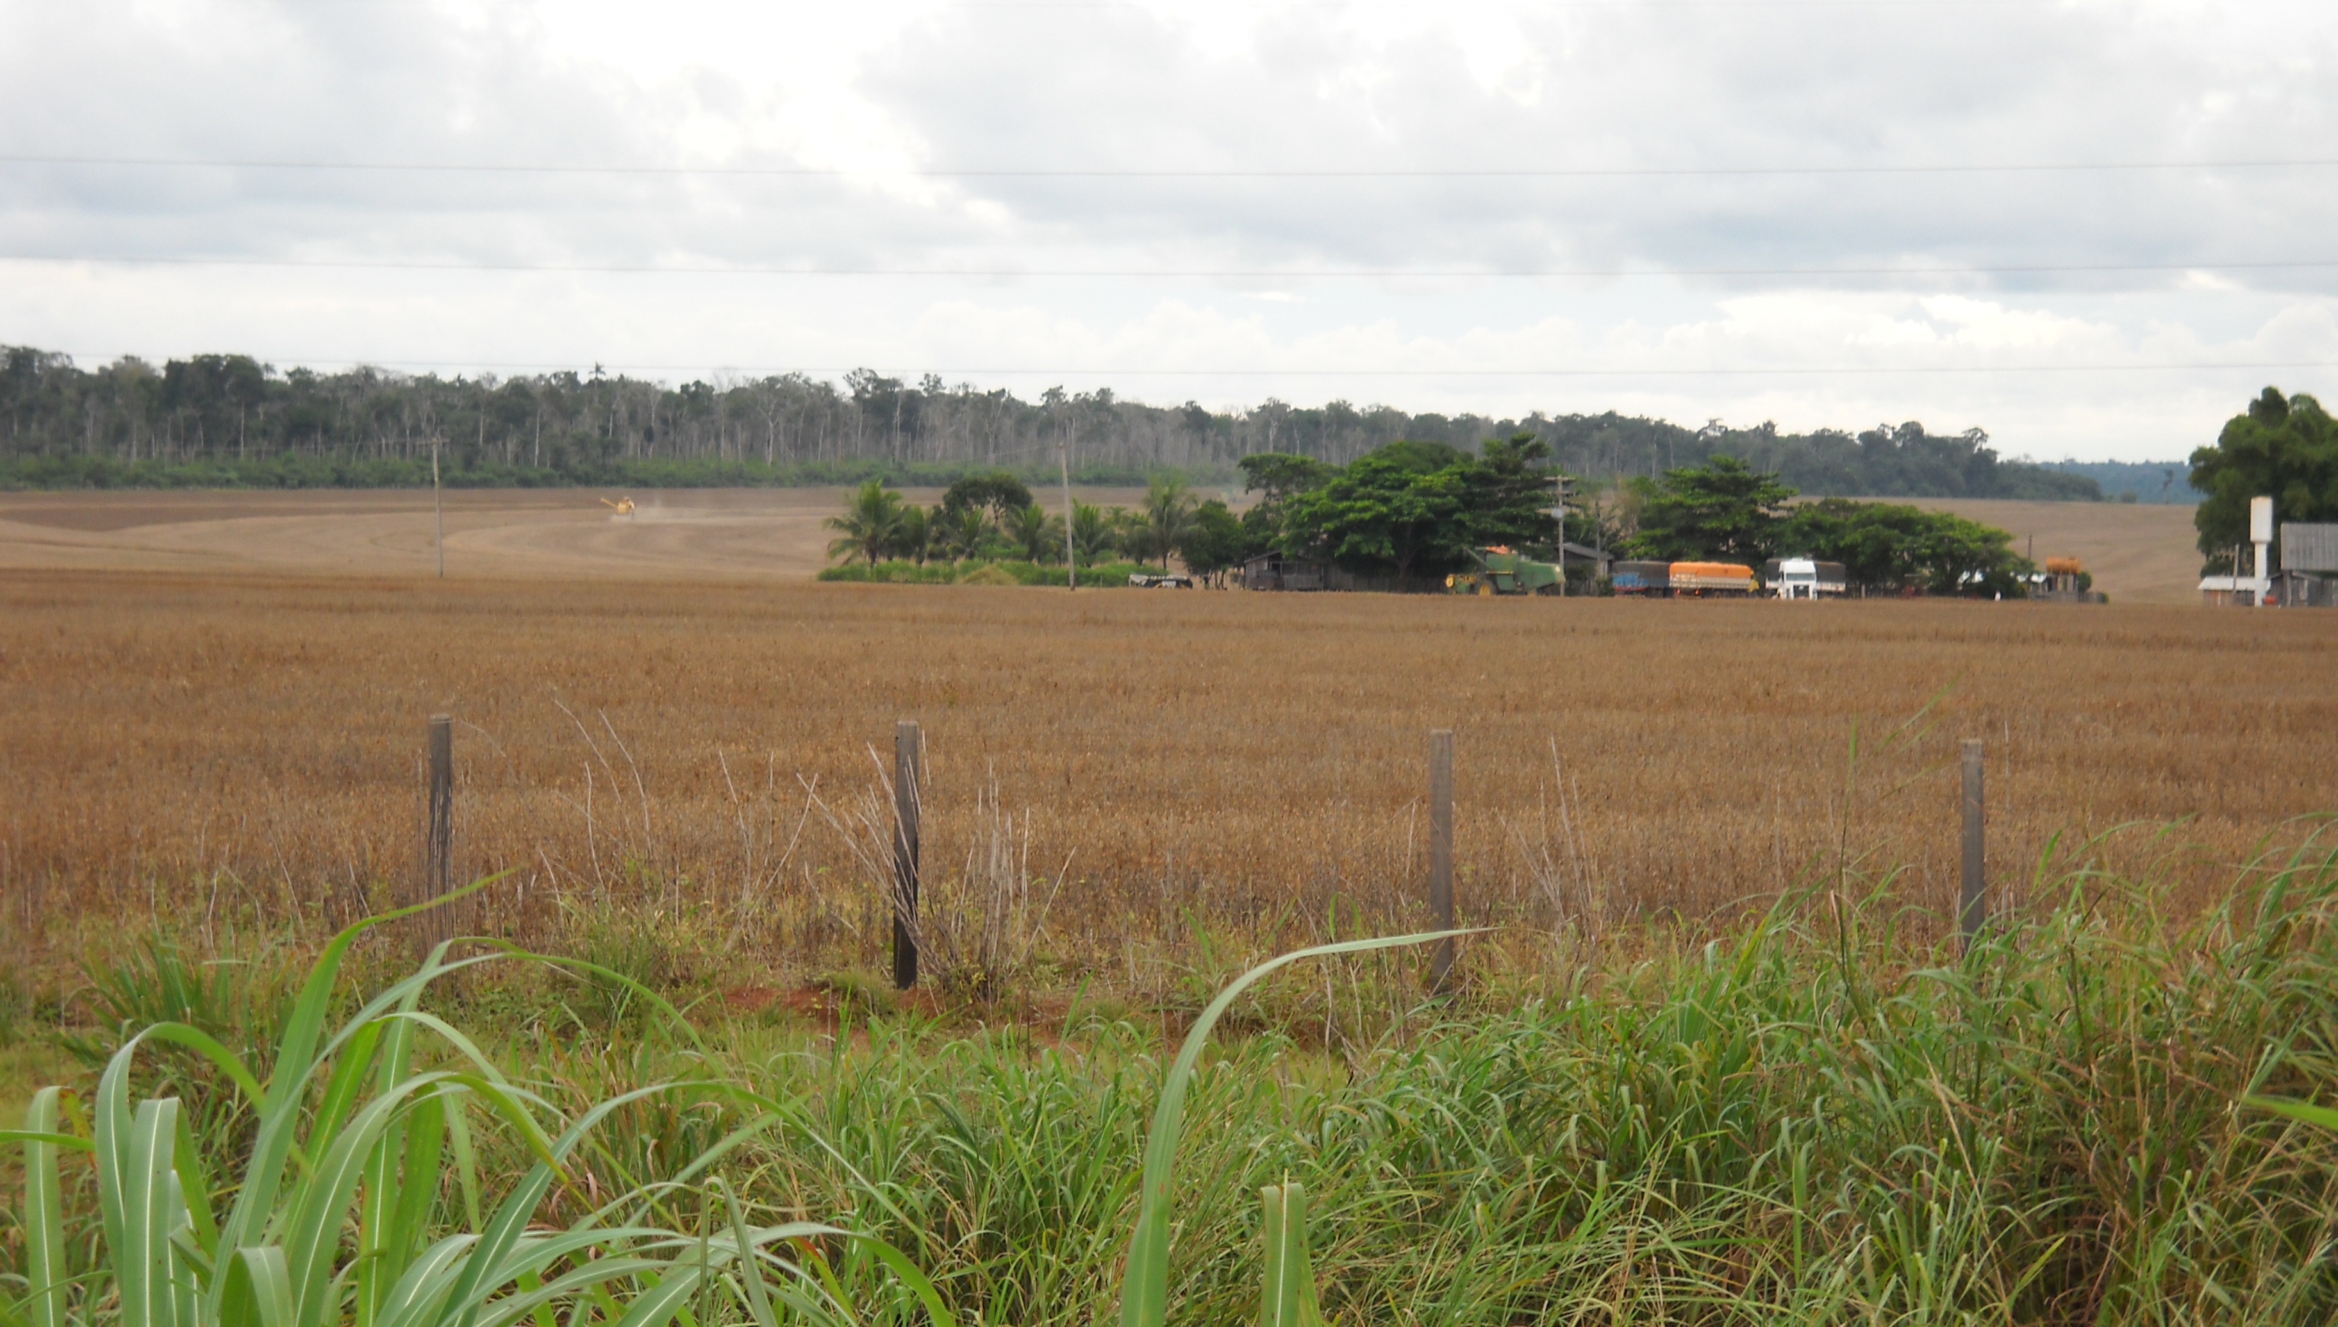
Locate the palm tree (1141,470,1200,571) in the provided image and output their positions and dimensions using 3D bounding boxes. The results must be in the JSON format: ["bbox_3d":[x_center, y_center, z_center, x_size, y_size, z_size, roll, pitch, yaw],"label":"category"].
[{"bbox_3d":[0.070,-10.310,490.000,4.500,7.360,4.500,0,1,0],"label":"palm tree"}]

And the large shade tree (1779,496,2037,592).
[{"bbox_3d":[53.680,-8.310,487.000,17.500,7.450,13.500,0,1,0],"label":"large shade tree"}]

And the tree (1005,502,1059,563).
[{"bbox_3d":[-9.970,-9.370,490.000,4.200,4.950,4.200,0,1,0],"label":"tree"}]

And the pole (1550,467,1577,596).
[{"bbox_3d":[27.680,-8.890,468.000,1.900,9.200,0.500,0,1,0],"label":"pole"}]

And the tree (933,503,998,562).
[{"bbox_3d":[-14.920,-9.370,490.000,4.800,4.950,4.800,0,1,0],"label":"tree"}]

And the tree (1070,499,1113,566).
[{"bbox_3d":[-5.670,-9.400,488.000,3.800,5.070,3.800,0,1,0],"label":"tree"}]

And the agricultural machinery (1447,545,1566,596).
[{"bbox_3d":[23.500,-6.290,470.000,8.200,3.980,4.600,1,1,30],"label":"agricultural machinery"}]

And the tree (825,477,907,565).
[{"bbox_3d":[-22.220,-10.240,490.000,6.000,6.690,6.000,0,1,0],"label":"tree"}]

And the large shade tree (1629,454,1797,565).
[{"bbox_3d":[39.820,-9.970,490.000,12.300,10.710,11.500,0,1,0],"label":"large shade tree"}]

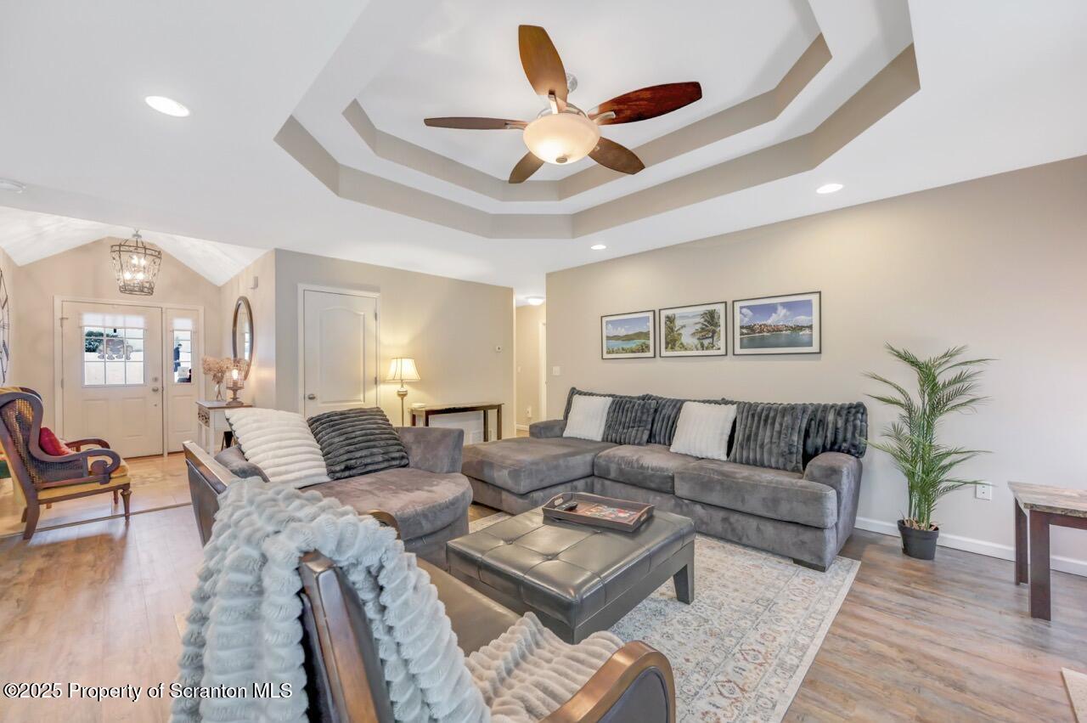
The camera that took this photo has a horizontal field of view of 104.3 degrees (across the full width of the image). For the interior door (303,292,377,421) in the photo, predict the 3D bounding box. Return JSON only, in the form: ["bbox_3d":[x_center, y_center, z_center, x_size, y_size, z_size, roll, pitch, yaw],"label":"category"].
[{"bbox_3d":[-2.240,0.279,4.705,0.050,2.060,0.784,-1,-1,44],"label":"interior door"}]

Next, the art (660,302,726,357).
[{"bbox_3d":[1.441,-0.291,4.102,0.028,0.485,0.675,0,0,-45],"label":"art"}]

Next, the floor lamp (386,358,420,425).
[{"bbox_3d":[-1.666,0.620,4.997,0.395,1.335,0.395,0,0,-45],"label":"floor lamp"}]

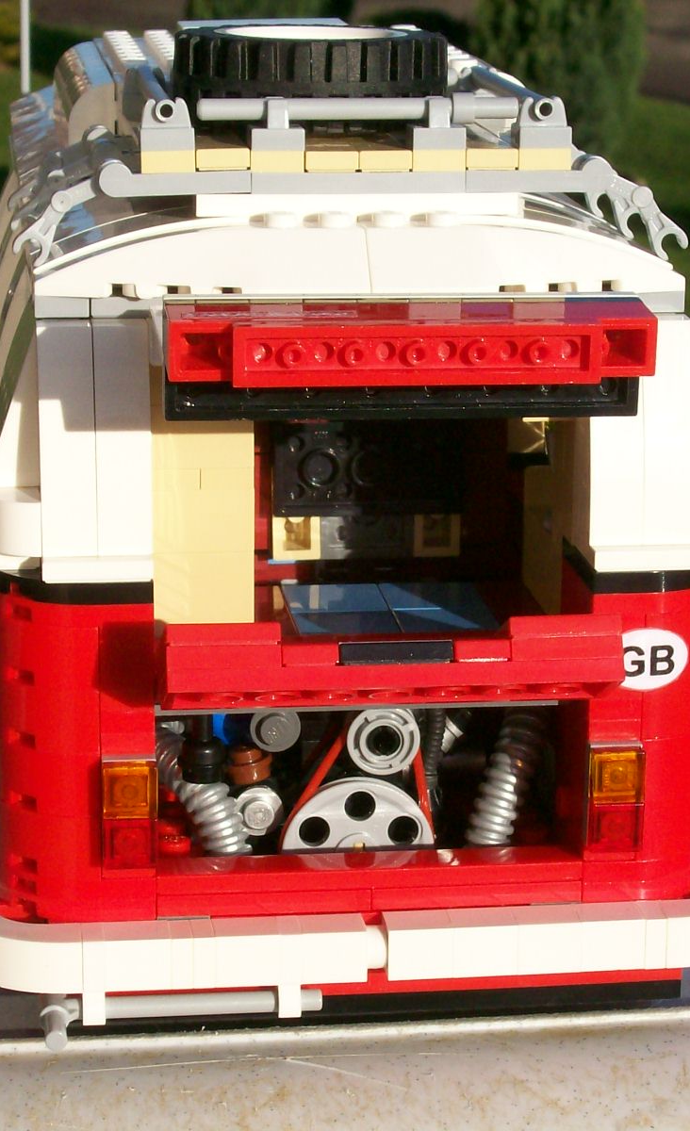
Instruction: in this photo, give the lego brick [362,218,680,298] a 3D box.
[{"bbox_3d":[0.026,-0.047,0.452,0.048,0.011,0.008,-1,15,-7],"label":"lego brick"}]

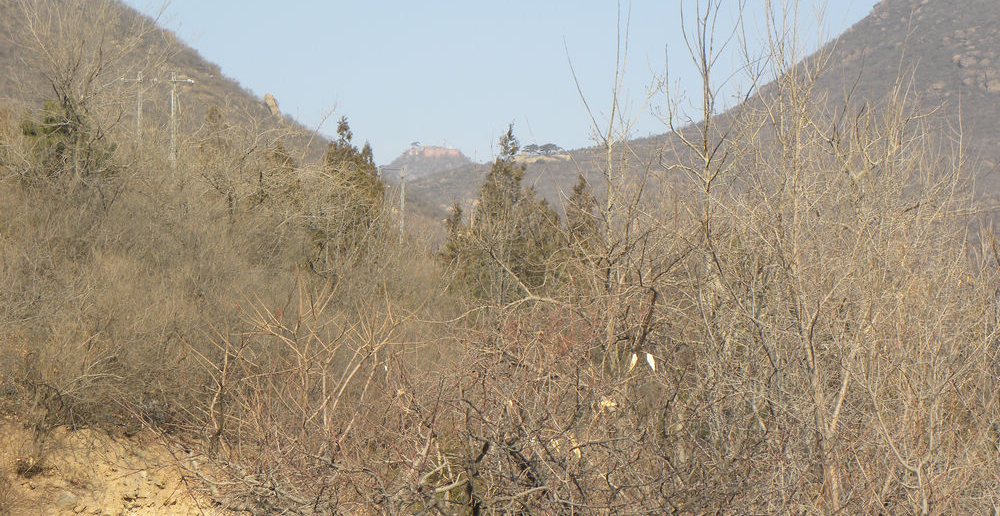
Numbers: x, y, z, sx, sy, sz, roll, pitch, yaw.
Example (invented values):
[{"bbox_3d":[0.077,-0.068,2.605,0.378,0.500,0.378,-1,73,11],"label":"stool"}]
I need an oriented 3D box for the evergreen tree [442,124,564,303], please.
[{"bbox_3d":[0.104,-1.261,90.000,3.620,5.459,3.400,1,-3,0],"label":"evergreen tree"}]

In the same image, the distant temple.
[{"bbox_3d":[-47.506,-76.880,2200.000,40.616,9.429,17.000,1,-3,0],"label":"distant temple"}]

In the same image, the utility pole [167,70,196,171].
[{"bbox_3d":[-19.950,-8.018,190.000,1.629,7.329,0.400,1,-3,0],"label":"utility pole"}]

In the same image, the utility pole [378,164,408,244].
[{"bbox_3d":[-8.942,-3.791,250.000,2.473,7.665,0.400,1,-3,0],"label":"utility pole"}]

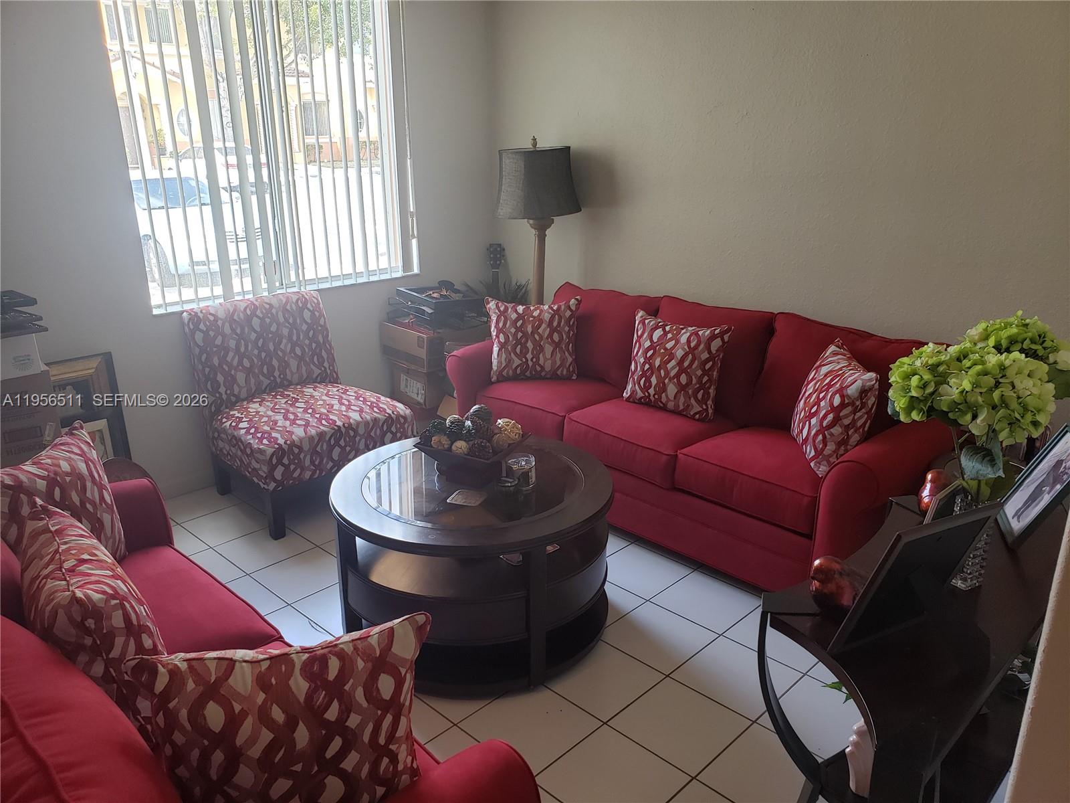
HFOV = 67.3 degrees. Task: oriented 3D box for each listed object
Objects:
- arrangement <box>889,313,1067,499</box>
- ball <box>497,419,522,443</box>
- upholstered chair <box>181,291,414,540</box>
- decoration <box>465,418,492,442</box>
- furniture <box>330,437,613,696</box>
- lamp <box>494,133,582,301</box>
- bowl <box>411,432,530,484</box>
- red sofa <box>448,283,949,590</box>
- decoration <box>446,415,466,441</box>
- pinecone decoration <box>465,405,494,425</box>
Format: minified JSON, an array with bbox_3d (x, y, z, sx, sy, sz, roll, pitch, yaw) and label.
[{"bbox_3d":[0.852,0.009,1.545,0.320,0.336,0.299,10,20,29],"label":"arrangement"},{"bbox_3d":[-0.086,0.099,2.725,0.085,0.085,0.085,0,18,0],"label":"ball"},{"bbox_3d":[-1.048,0.018,3.693,0.692,0.878,0.726,-14,23,-38],"label":"upholstered chair"},{"bbox_3d":[-0.190,0.097,2.731,0.088,0.085,0.085,9,20,27],"label":"decoration"},{"bbox_3d":[-0.211,0.504,2.783,0.952,0.503,0.952,0,18,-1],"label":"furniture"},{"bbox_3d":[0.005,-0.605,4.428,0.454,1.623,0.454,0,18,-1],"label":"lamp"},{"bbox_3d":[-0.206,0.190,2.724,0.299,0.131,0.299,9,20,27],"label":"bowl"},{"bbox_3d":[0.659,0.064,3.551,2.098,0.878,0.952,16,24,42],"label":"red sofa"},{"bbox_3d":[-0.275,0.090,2.762,0.075,0.082,0.075,0,18,0],"label":"decoration"},{"bbox_3d":[-0.189,0.055,2.797,0.085,0.082,0.085,0,18,0],"label":"pinecone decoration"}]

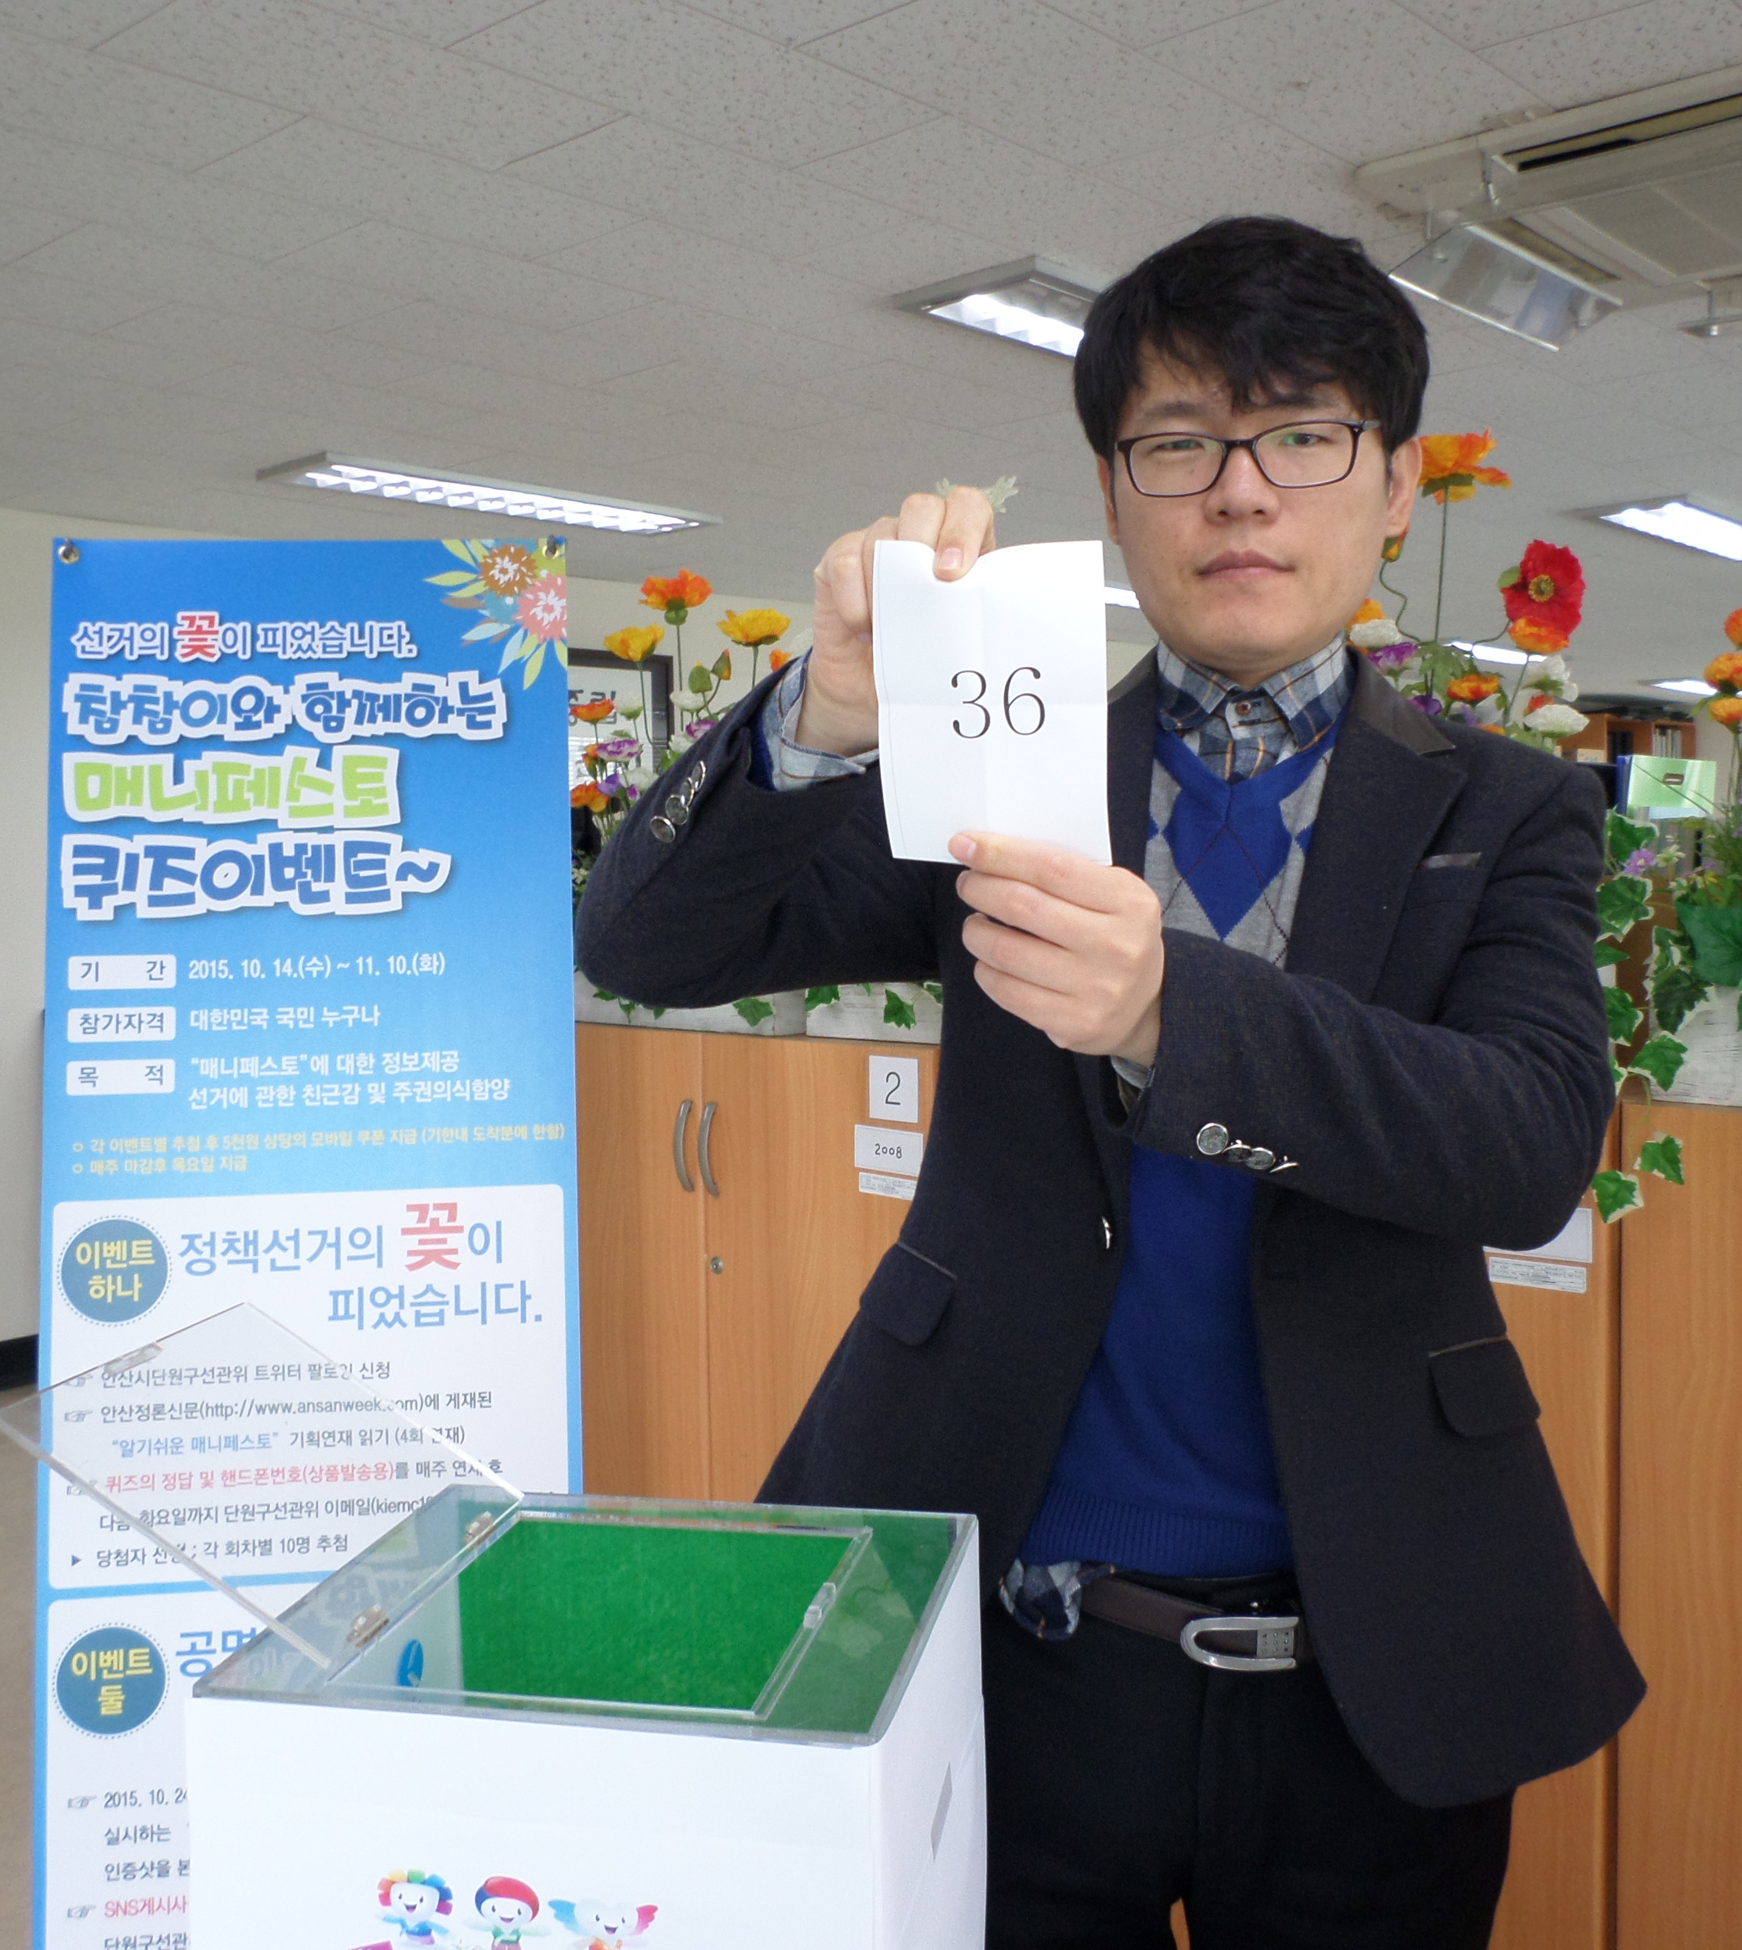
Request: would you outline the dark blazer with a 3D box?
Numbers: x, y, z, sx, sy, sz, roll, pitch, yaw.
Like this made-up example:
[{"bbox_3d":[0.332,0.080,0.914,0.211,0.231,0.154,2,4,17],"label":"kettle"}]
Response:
[{"bbox_3d":[0.144,0.145,1.060,0.580,0.670,0.380,0,4,12],"label":"dark blazer"}]

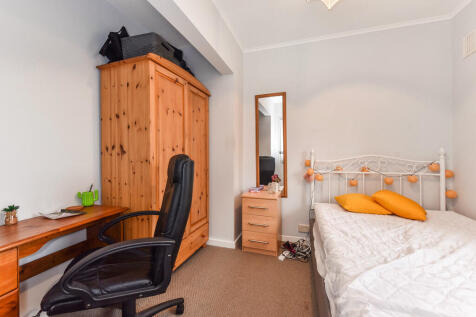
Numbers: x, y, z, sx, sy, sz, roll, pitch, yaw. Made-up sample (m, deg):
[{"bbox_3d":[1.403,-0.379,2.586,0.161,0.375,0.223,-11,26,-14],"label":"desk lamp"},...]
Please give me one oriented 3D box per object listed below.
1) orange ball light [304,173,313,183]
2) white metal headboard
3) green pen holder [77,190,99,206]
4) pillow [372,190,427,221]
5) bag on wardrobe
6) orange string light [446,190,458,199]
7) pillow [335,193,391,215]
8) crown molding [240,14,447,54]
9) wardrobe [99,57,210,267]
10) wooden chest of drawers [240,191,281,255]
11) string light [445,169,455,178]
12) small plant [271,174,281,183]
[{"bbox_3d":[0.827,0.223,2.170,0.076,0.086,0.076,0,0,0],"label":"orange ball light"},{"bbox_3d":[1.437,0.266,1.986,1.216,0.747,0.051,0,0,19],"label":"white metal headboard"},{"bbox_3d":[-1.318,0.348,1.630,0.083,0.134,0.150,0,0,41],"label":"green pen holder"},{"bbox_3d":[1.396,0.398,1.659,0.424,0.141,0.353,19,15,18],"label":"pillow"},{"bbox_3d":[-1.103,-0.965,1.705,0.283,0.303,0.242,0,0,19],"label":"bag on wardrobe"},{"bbox_3d":[2.037,0.342,1.756,0.079,0.079,0.076,0,0,19],"label":"orange string light"},{"bbox_3d":[1.266,0.438,1.842,0.444,0.131,0.404,0,7,19],"label":"pillow"},{"bbox_3d":[1.098,-1.411,2.135,2.140,0.056,0.056,0,0,17],"label":"crown molding"},{"bbox_3d":[-0.800,0.114,2.005,0.616,1.898,1.009,0,0,19],"label":"wardrobe"},{"bbox_3d":[0.299,0.734,2.220,0.389,0.656,0.389,0,0,19],"label":"wooden chest of drawers"},{"bbox_3d":[2.015,0.143,1.766,0.076,0.079,0.076,0,0,19],"label":"string light"},{"bbox_3d":[0.434,0.235,2.140,0.101,0.101,0.096,0,0,19],"label":"small plant"}]

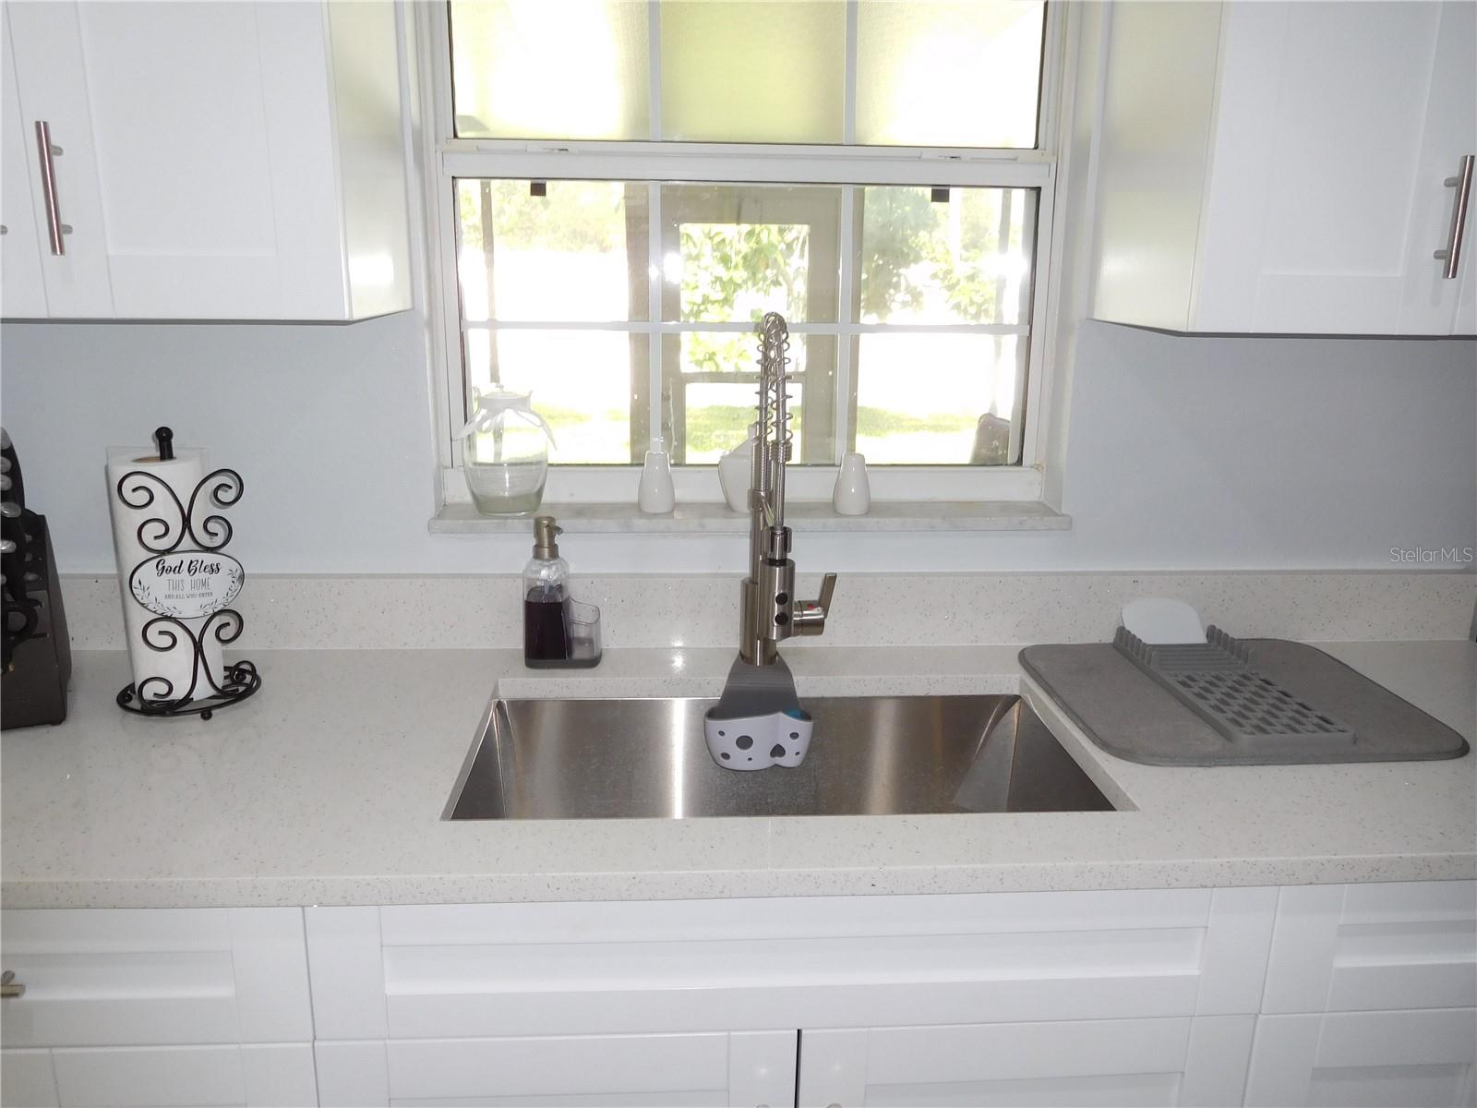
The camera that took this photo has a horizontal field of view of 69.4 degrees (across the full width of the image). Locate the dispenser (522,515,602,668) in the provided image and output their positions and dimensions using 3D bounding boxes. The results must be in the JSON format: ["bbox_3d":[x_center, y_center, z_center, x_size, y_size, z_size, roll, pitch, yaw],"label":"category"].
[{"bbox_3d":[-0.242,0.046,1.464,0.105,0.211,0.066,0,14,-3],"label":"dispenser"}]

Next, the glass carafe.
[{"bbox_3d":[-0.333,-0.148,1.530,0.137,0.172,0.127,0,14,-3],"label":"glass carafe"}]

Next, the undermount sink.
[{"bbox_3d":[0.041,0.336,1.275,0.717,0.225,0.411,0,14,-3],"label":"undermount sink"}]

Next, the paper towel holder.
[{"bbox_3d":[-0.686,0.015,1.297,0.162,0.341,0.162,-7,16,-27],"label":"paper towel holder"}]

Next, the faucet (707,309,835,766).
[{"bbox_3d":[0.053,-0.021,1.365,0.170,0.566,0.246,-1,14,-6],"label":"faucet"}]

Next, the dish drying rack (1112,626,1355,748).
[{"bbox_3d":[0.626,0.158,1.382,0.144,0.038,0.352,0,14,-3],"label":"dish drying rack"}]

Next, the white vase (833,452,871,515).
[{"bbox_3d":[0.166,-0.104,1.548,0.054,0.088,0.054,0,14,-3],"label":"white vase"}]

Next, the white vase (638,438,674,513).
[{"bbox_3d":[-0.119,-0.109,1.547,0.053,0.092,0.053,0,14,-3],"label":"white vase"}]

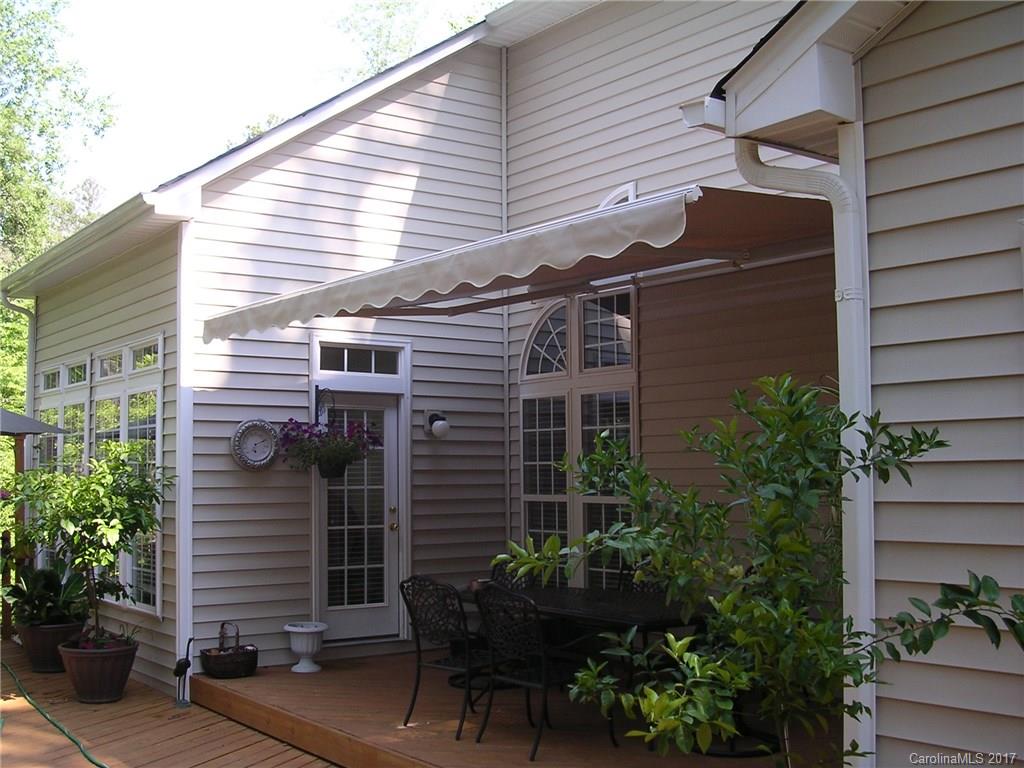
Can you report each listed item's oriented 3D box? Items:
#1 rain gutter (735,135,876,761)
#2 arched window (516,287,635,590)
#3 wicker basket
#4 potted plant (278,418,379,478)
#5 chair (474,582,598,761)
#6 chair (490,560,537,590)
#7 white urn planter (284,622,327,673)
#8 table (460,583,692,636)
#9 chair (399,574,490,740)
[{"bbox_3d":[0.994,0.415,3.831,0.120,2.720,0.560,3,-5,-37],"label":"rain gutter"},{"bbox_3d":[0.522,0.573,9.365,0.120,2.660,1.540,3,-5,-37],"label":"arched window"},{"bbox_3d":[-2.083,1.959,8.277,0.440,0.380,0.290,3,-5,-37],"label":"wicker basket"},{"bbox_3d":[-1.396,0.492,8.713,0.780,0.450,0.640,3,-5,-37],"label":"potted plant"},{"bbox_3d":[0.153,1.549,6.247,0.660,0.940,0.620,3,-5,-39],"label":"chair"},{"bbox_3d":[-0.111,1.699,8.150,0.620,0.920,0.660,-3,-5,31],"label":"chair"},{"bbox_3d":[-1.573,2.012,8.608,0.355,0.336,0.355,0,-4,0],"label":"white urn planter"},{"bbox_3d":[0.555,1.697,6.941,1.070,0.730,2.000,3,-5,-37],"label":"table"},{"bbox_3d":[-0.264,1.593,6.714,0.660,0.925,0.620,3,-5,-40],"label":"chair"}]

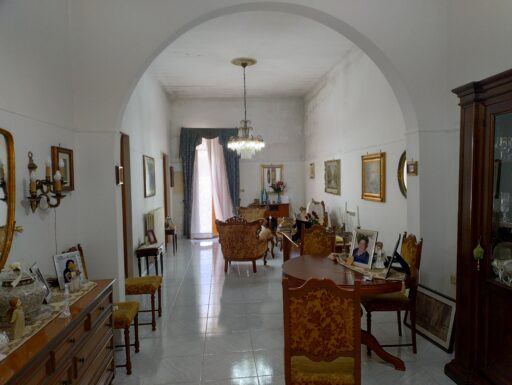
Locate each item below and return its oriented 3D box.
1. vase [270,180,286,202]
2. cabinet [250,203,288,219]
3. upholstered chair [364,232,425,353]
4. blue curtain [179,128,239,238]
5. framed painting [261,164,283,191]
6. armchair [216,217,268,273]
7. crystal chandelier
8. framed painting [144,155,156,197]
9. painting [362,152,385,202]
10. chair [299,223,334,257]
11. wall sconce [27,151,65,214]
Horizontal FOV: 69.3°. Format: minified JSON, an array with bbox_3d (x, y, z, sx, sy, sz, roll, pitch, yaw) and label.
[{"bbox_3d":[0.577,-0.019,9.496,0.414,0.578,0.352,-1,3,-5],"label":"vase"},{"bbox_3d":[0.374,0.765,10.193,1.060,0.900,0.400,-1,2,-6],"label":"cabinet"},{"bbox_3d":[1.192,0.905,3.417,0.540,1.020,0.430,-1,2,-6],"label":"upholstered chair"},{"bbox_3d":[-1.220,-0.253,10.086,1.670,2.970,0.220,-1,2,-6],"label":"blue curtain"},{"bbox_3d":[0.455,-0.366,10.353,0.660,0.830,0.050,-1,2,-6],"label":"framed painting"},{"bbox_3d":[-0.220,0.833,6.318,0.800,0.930,0.750,0,3,6],"label":"armchair"},{"bbox_3d":[-0.191,-1.592,7.272,0.740,1.900,0.740,-1,2,-6],"label":"crystal chandelier"},{"bbox_3d":[-1.929,-0.283,6.748,0.040,0.740,0.815,-1,3,-5],"label":"framed painting"},{"bbox_3d":[1.841,-0.229,5.784,0.050,0.730,0.920,-1,2,-6],"label":"painting"},{"bbox_3d":[0.639,0.878,4.045,0.470,1.030,0.530,0,3,15],"label":"chair"},{"bbox_3d":[-1.471,-0.078,2.610,0.220,0.436,0.360,-1,3,-5],"label":"wall sconce"}]

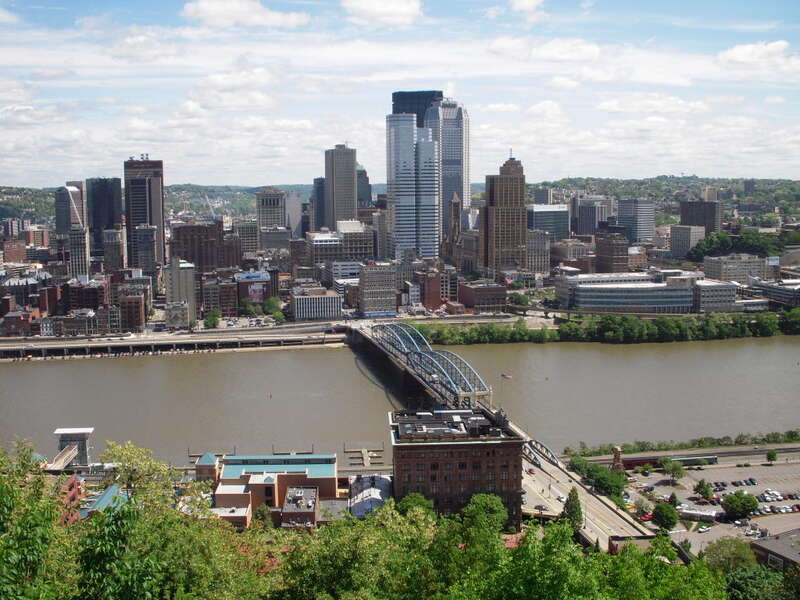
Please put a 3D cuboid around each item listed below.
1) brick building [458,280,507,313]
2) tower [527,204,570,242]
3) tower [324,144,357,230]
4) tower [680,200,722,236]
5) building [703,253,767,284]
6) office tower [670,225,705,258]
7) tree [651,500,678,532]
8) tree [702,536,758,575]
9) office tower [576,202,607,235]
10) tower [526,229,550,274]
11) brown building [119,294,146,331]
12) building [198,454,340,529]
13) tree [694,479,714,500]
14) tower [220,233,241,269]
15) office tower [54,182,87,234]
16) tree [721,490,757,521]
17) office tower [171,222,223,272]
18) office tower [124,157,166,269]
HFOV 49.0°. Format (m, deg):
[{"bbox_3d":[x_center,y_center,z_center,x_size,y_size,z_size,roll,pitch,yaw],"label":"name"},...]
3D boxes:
[{"bbox_3d":[75.720,-2.720,825.430,33.000,22.000,40.000,-2,8,-10],"label":"brick building"},{"bbox_3d":[222.880,-105.730,1314.680,54.000,72.000,32.000,-2,8,-10],"label":"tower"},{"bbox_3d":[-81.070,-127.880,1205.680,29.000,162.130,70.000,-2,7,-13],"label":"tower"},{"bbox_3d":[504.400,-135.280,1476.430,18.090,59.740,65.420,-6,10,-39],"label":"tower"},{"bbox_3d":[359.300,-27.140,942.530,50.000,40.230,32.000,-2,7,-13],"label":"building"},{"bbox_3d":[391.760,-78.590,1194.280,31.610,44.760,30.170,-5,9,-34],"label":"office tower"},{"bbox_3d":[87.140,71.330,288.710,8.600,9.870,8.600,-2,7,-13],"label":"tree"},{"bbox_3d":[93.630,74.170,249.440,15.000,13.090,15.000,-2,7,-13],"label":"tree"},{"bbox_3d":[339.560,-142.400,1545.260,40.000,68.000,33.000,-6,9,-32],"label":"office tower"},{"bbox_3d":[163.540,-56.540,1073.780,34.000,56.750,32.000,-2,7,-13],"label":"tower"},{"bbox_3d":[-222.890,10.340,732.520,17.030,28.490,32.000,-2,8,-13],"label":"brown building"},{"bbox_3d":[-50.550,69.290,326.770,52.000,13.500,46.000,-1,8,-1],"label":"building"},{"bbox_3d":[112.260,69.530,324.070,6.800,7.300,6.800,-1,8,0],"label":"tree"},{"bbox_3d":[-179.760,-37.600,941.370,18.600,64.140,30.000,-2,8,-13],"label":"tower"},{"bbox_3d":[-467.170,-105.250,1258.410,32.000,129.500,32.000,2,8,19],"label":"office tower"},{"bbox_3d":[118.680,70.580,307.070,11.800,9.500,11.800,-1,8,0],"label":"tree"},{"bbox_3d":[-211.990,-42.310,925.520,50.170,78.000,35.000,-2,8,-13],"label":"office tower"},{"bbox_3d":[-357.000,-118.930,1229.360,48.000,151.000,32.000,-3,8,-13],"label":"office tower"}]

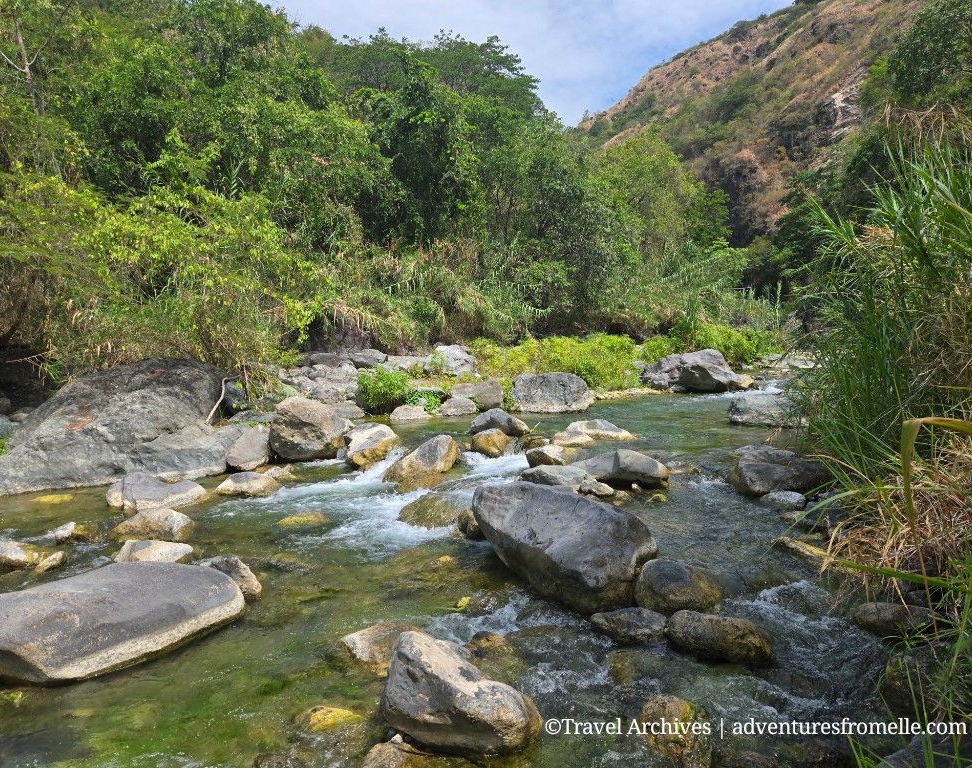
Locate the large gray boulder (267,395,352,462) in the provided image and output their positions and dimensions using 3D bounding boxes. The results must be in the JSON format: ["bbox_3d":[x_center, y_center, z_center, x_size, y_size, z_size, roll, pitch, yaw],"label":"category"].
[{"bbox_3d":[-2.210,0.556,8.600,0.984,0.781,0.836,1,5,15],"label":"large gray boulder"}]

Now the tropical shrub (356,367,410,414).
[{"bbox_3d":[-1.833,0.114,12.200,0.943,0.850,0.801,0,5,0],"label":"tropical shrub"}]

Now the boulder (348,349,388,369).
[{"bbox_3d":[-2.960,-0.631,17.160,0.980,0.525,0.780,0,4,0],"label":"boulder"}]

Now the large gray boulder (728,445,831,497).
[{"bbox_3d":[3.032,0.898,7.000,1.001,0.514,0.751,1,5,10],"label":"large gray boulder"}]

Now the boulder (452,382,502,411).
[{"bbox_3d":[-0.178,0.233,12.792,0.975,0.590,0.728,0,4,0],"label":"boulder"}]

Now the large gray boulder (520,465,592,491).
[{"bbox_3d":[0.716,1.002,7.020,0.755,0.308,0.541,1,4,10],"label":"large gray boulder"}]

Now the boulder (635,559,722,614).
[{"bbox_3d":[1.333,1.415,4.732,0.585,0.351,0.489,1,5,15],"label":"boulder"}]

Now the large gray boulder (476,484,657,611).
[{"bbox_3d":[0.584,1.197,5.096,1.334,0.807,1.092,3,5,33],"label":"large gray boulder"}]

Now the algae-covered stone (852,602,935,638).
[{"bbox_3d":[2.330,1.360,3.850,0.460,0.180,0.300,0,5,5],"label":"algae-covered stone"}]

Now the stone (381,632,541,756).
[{"bbox_3d":[-0.111,1.330,2.950,0.686,0.405,0.467,2,5,20],"label":"stone"}]

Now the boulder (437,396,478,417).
[{"bbox_3d":[-0.481,0.379,11.500,0.708,0.323,0.531,0,5,0],"label":"boulder"}]

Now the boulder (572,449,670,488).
[{"bbox_3d":[1.510,0.969,7.800,1.165,0.424,0.676,1,4,10],"label":"boulder"}]

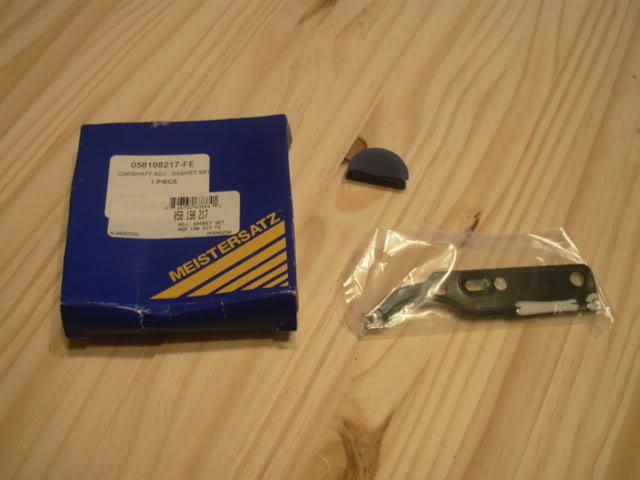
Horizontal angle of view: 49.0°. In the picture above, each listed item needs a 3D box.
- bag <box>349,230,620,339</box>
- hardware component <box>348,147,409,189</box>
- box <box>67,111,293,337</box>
[{"bbox_3d":[0.080,0.018,0.366,0.137,0.013,0.063,-2,59,-5],"label":"bag"},{"bbox_3d":[0.034,-0.042,0.401,0.034,0.010,0.019,10,58,3],"label":"hardware component"},{"bbox_3d":[-0.071,-0.010,0.363,0.110,0.029,0.110,-3,59,-5],"label":"box"}]

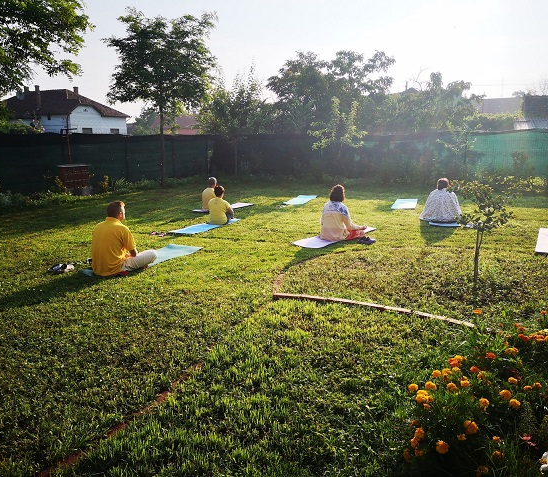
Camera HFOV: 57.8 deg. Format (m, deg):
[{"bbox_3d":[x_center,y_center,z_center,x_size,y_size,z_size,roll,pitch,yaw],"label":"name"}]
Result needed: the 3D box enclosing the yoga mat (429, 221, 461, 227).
[{"bbox_3d":[3.631,-0.444,10.324,0.600,0.015,1.740,4,13,23],"label":"yoga mat"}]

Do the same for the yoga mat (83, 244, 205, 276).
[{"bbox_3d":[-1.947,0.304,7.505,0.611,0.015,1.801,7,15,34],"label":"yoga mat"}]

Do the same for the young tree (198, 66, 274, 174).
[{"bbox_3d":[-1.618,-4.948,21.168,2.970,4.500,2.970,0,12,0],"label":"young tree"}]

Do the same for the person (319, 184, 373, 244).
[{"bbox_3d":[1.108,-0.396,7.850,0.720,0.870,0.680,6,14,31],"label":"person"}]

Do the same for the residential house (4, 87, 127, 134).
[{"bbox_3d":[-23.392,-12.638,54.503,9.000,7.000,13.000,-12,16,-43],"label":"residential house"}]

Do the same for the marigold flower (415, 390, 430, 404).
[{"bbox_3d":[0.853,0.913,2.849,0.080,0.060,0.080,0,12,0],"label":"marigold flower"}]

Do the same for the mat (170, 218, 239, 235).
[{"bbox_3d":[-1.358,-0.266,10.077,0.589,0.015,1.720,5,14,26],"label":"mat"}]

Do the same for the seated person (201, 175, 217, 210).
[{"bbox_3d":[-1.587,-1.146,12.500,0.680,0.860,0.680,5,13,27],"label":"seated person"}]

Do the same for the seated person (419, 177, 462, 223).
[{"bbox_3d":[3.379,-0.805,10.036,0.800,0.840,0.660,4,13,20],"label":"seated person"}]

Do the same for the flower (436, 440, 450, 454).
[{"bbox_3d":[0.722,0.893,2.120,0.058,0.050,0.058,-1,12,0],"label":"flower"}]

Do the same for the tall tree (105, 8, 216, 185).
[{"bbox_3d":[-3.989,-4.831,17.407,3.589,5.980,3.589,0,12,0],"label":"tall tree"}]

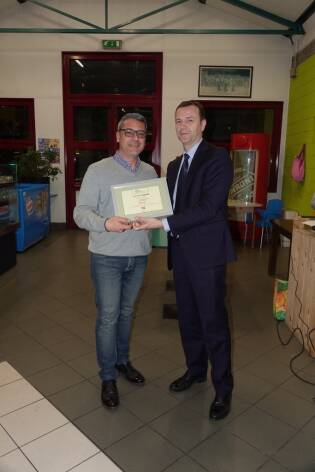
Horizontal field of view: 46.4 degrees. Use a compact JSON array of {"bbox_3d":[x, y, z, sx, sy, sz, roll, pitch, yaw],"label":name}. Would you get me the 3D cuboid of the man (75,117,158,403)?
[{"bbox_3d":[-0.263,0.157,2.281,0.560,1.740,0.480,-2,11,-15],"label":"man"}]

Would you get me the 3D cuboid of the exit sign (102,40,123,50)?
[{"bbox_3d":[-0.931,-3.956,7.597,0.410,0.180,0.060,1,11,2],"label":"exit sign"}]

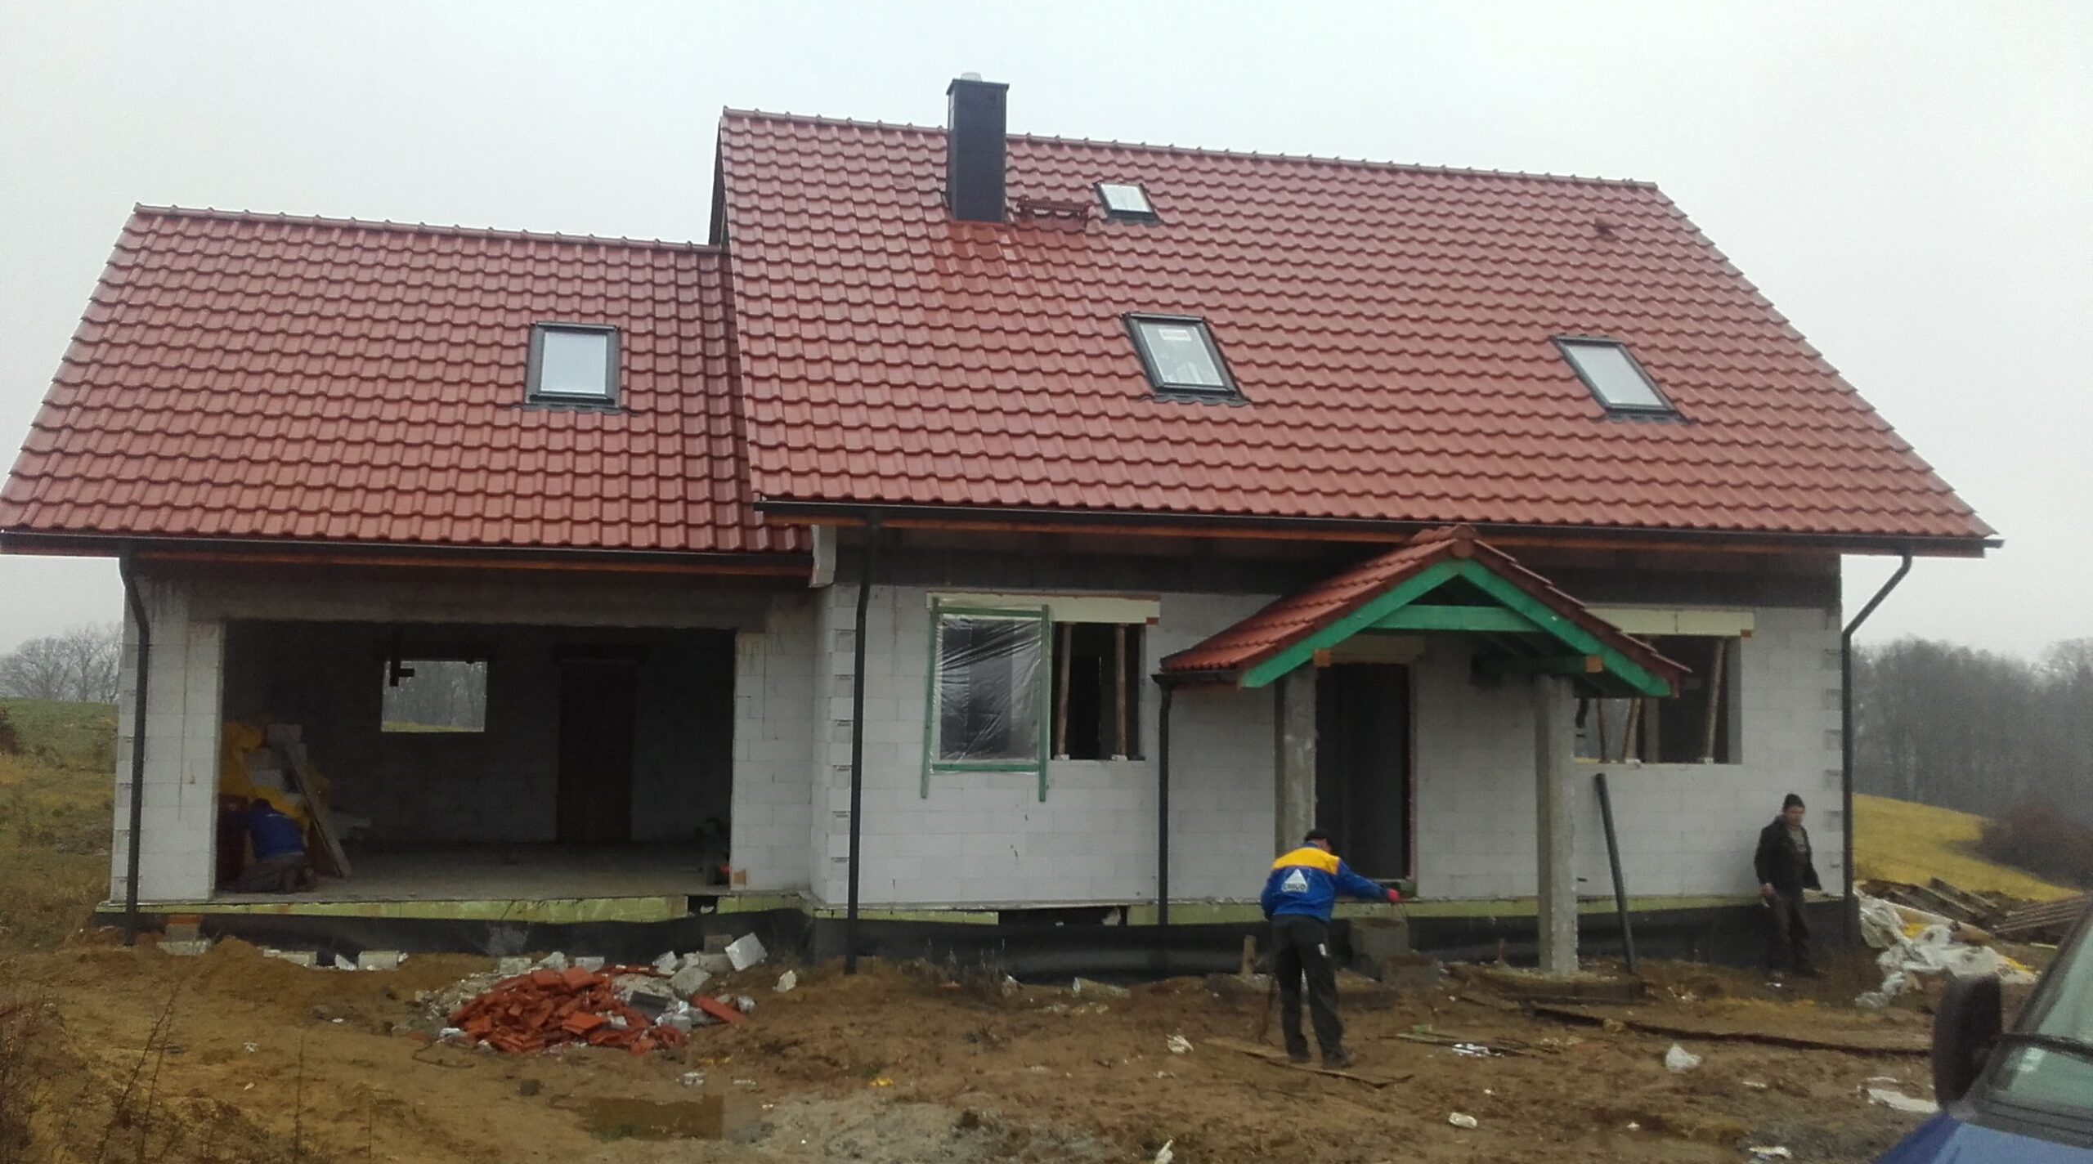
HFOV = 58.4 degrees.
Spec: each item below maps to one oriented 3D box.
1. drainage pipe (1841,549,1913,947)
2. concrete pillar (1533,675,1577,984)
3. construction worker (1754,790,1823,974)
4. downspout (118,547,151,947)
[{"bbox_3d":[8.060,1.621,18.111,0.180,3.840,0.950,1,-4,-12],"label":"drainage pipe"},{"bbox_3d":[4.448,2.103,16.366,0.250,2.570,0.250,1,-4,-12],"label":"concrete pillar"},{"bbox_3d":[6.986,2.858,17.659,0.540,1.770,0.480,2,-4,-15],"label":"construction worker"},{"bbox_3d":[-7.816,1.438,15.955,0.120,3.370,0.770,1,-4,-12],"label":"downspout"}]

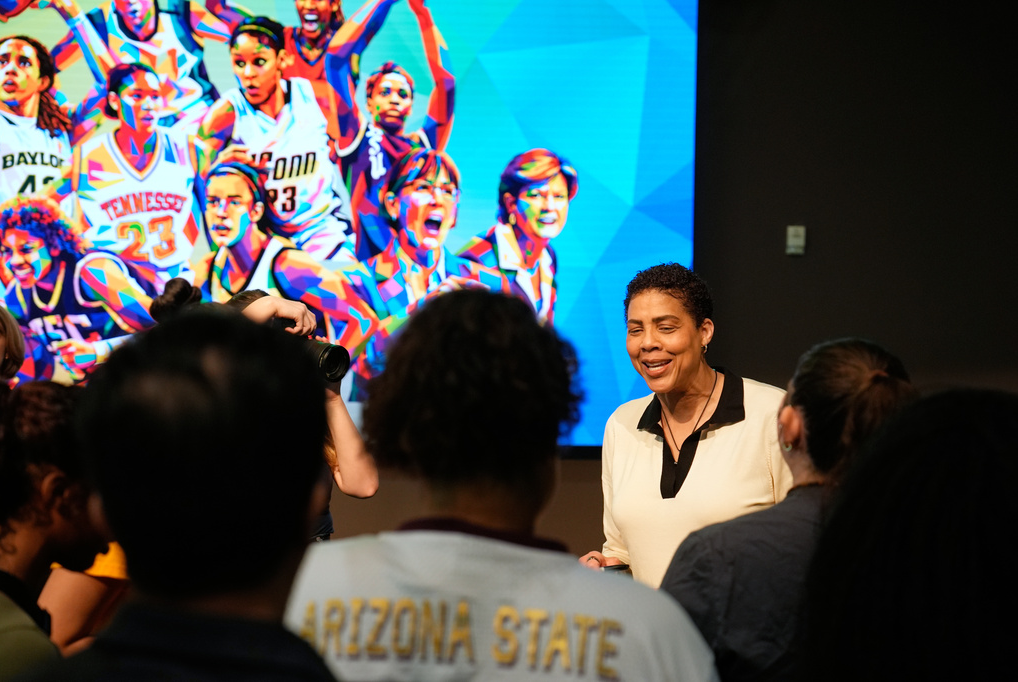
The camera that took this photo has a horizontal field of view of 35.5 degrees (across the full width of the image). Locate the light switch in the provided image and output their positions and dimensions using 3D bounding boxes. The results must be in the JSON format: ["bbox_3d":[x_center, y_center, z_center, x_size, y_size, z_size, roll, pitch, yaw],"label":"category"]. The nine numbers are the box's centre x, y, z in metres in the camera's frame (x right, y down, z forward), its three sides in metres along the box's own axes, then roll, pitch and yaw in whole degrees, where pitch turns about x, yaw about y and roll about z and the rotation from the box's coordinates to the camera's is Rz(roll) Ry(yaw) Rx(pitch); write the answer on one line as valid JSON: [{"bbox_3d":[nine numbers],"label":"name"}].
[{"bbox_3d":[1.153,-0.407,6.400,0.073,0.116,0.020,1,3,-2],"label":"light switch"}]

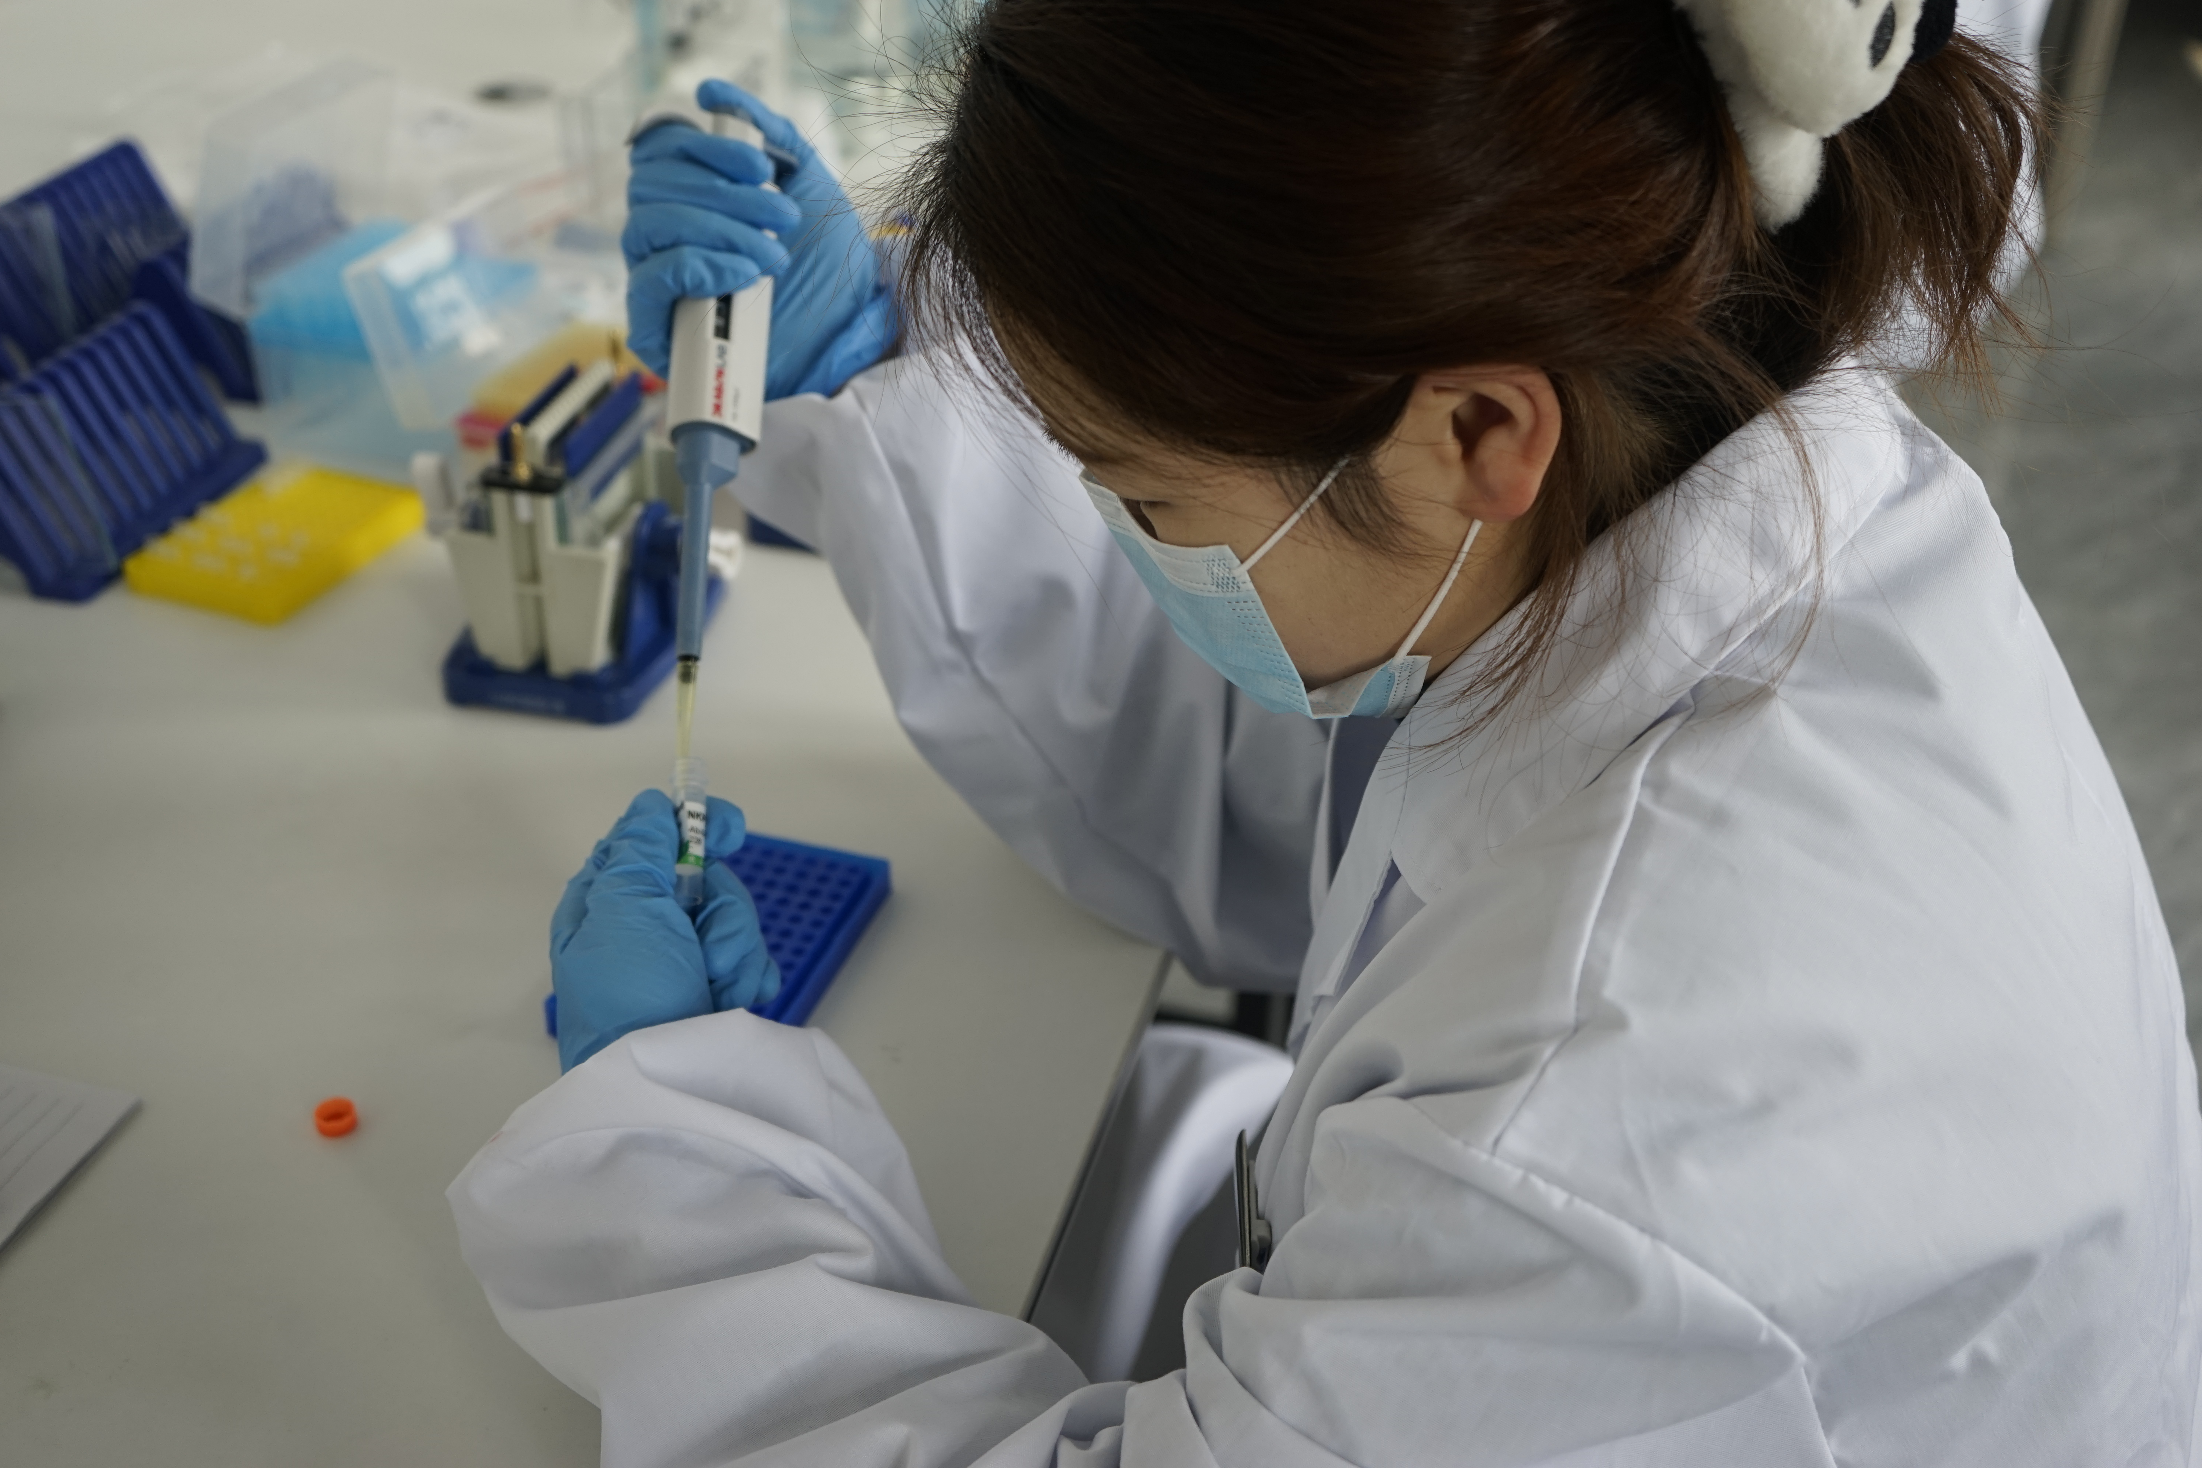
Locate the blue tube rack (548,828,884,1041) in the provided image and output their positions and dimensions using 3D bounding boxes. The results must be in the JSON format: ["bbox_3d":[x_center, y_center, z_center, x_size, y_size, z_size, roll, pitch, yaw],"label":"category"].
[{"bbox_3d":[-0.140,0.079,0.848,0.085,0.017,0.122,10,33,13],"label":"blue tube rack"}]

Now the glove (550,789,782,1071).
[{"bbox_3d":[-0.147,0.070,0.765,0.082,0.108,0.080,5,13,-10],"label":"glove"}]

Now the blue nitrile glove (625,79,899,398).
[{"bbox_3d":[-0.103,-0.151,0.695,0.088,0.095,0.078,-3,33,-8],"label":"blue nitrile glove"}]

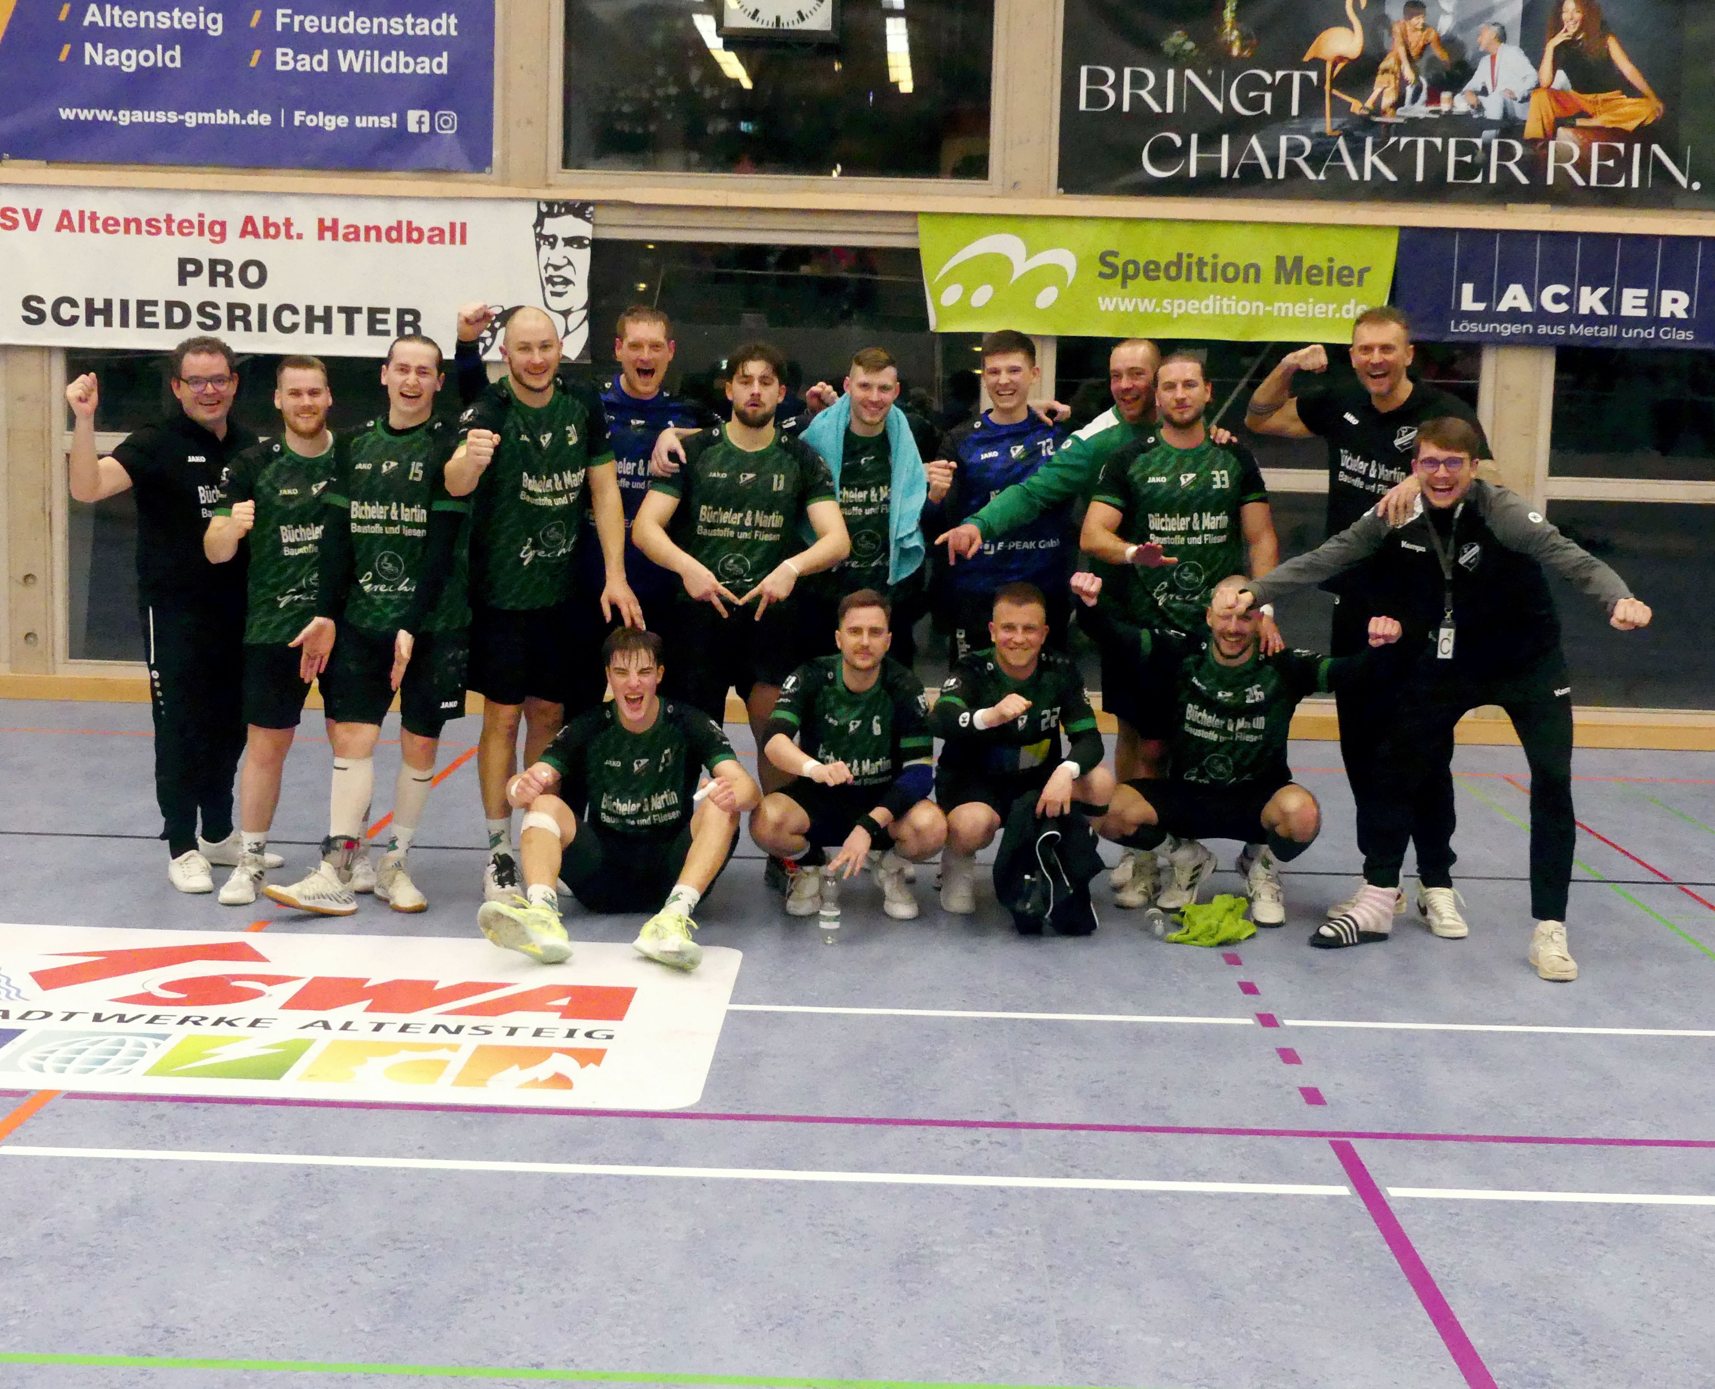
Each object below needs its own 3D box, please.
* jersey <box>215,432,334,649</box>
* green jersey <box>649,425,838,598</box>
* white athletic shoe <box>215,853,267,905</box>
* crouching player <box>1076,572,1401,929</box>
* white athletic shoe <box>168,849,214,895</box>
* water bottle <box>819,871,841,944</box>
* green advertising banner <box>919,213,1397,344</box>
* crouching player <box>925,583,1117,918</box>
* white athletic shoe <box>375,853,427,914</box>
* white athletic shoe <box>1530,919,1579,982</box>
[{"bbox_3d":[-1.817,-0.507,7.233,0.510,0.670,0.290,-1,8,-18],"label":"jersey"},{"bbox_3d":[-0.392,-0.611,7.594,0.600,0.615,0.290,1,7,-2],"label":"green jersey"},{"bbox_3d":[-2.010,0.603,7.384,0.110,0.120,0.300,1,7,-1],"label":"white athletic shoe"},{"bbox_3d":[1.262,0.166,7.549,1.060,1.110,0.780,2,7,6],"label":"crouching player"},{"bbox_3d":[-2.213,0.575,7.443,0.105,0.110,0.290,-2,8,-26],"label":"white athletic shoe"},{"bbox_3d":[-0.084,0.652,6.961,0.067,0.222,0.067,2,7,1],"label":"water bottle"},{"bbox_3d":[1.519,-2.107,11.415,2.423,0.598,0.040,2,7,1],"label":"green advertising banner"},{"bbox_3d":[0.554,0.161,7.646,0.620,1.060,0.760,2,7,1],"label":"crouching player"},{"bbox_3d":[-1.504,0.620,7.350,0.110,0.120,0.300,-2,8,-24],"label":"white athletic shoe"},{"bbox_3d":[2.095,0.765,6.776,0.108,0.125,0.300,2,8,6],"label":"white athletic shoe"}]

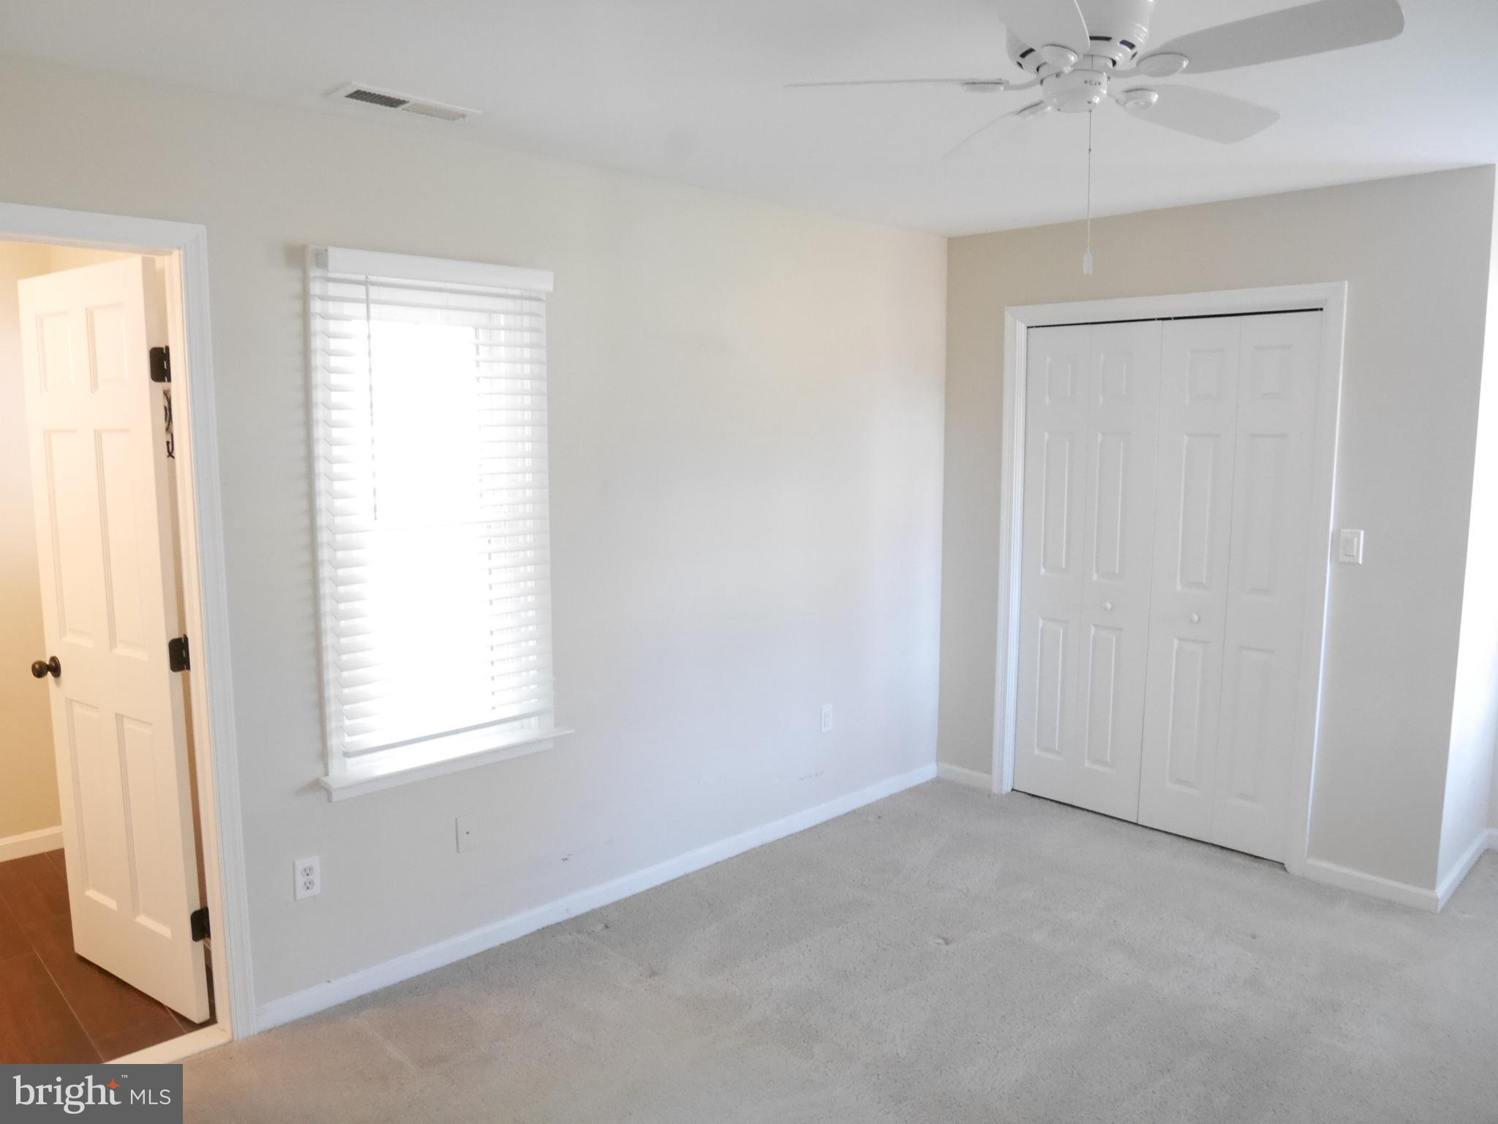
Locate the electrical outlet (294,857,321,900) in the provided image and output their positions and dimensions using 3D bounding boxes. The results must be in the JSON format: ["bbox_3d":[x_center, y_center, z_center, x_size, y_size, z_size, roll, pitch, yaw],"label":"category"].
[{"bbox_3d":[-1.190,0.854,2.806,0.070,0.114,0.010,-7,10,-43],"label":"electrical outlet"}]

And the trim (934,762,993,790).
[{"bbox_3d":[0.971,0.979,4.716,0.297,0.075,0.016,7,10,44],"label":"trim"}]

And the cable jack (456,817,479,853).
[{"bbox_3d":[-0.847,0.816,3.133,0.070,0.114,0.010,-7,10,-43],"label":"cable jack"}]

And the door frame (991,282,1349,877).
[{"bbox_3d":[1.575,0.038,4.075,1.322,2.118,0.100,7,10,44],"label":"door frame"}]

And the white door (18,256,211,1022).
[{"bbox_3d":[-1.773,0.227,2.870,0.698,2.030,0.035,5,9,32],"label":"white door"}]

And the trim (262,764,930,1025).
[{"bbox_3d":[-0.211,1.091,3.785,3.012,0.075,0.016,-7,10,-43],"label":"trim"}]

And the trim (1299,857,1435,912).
[{"bbox_3d":[2.130,1.111,3.572,0.397,0.075,0.016,7,10,44],"label":"trim"}]

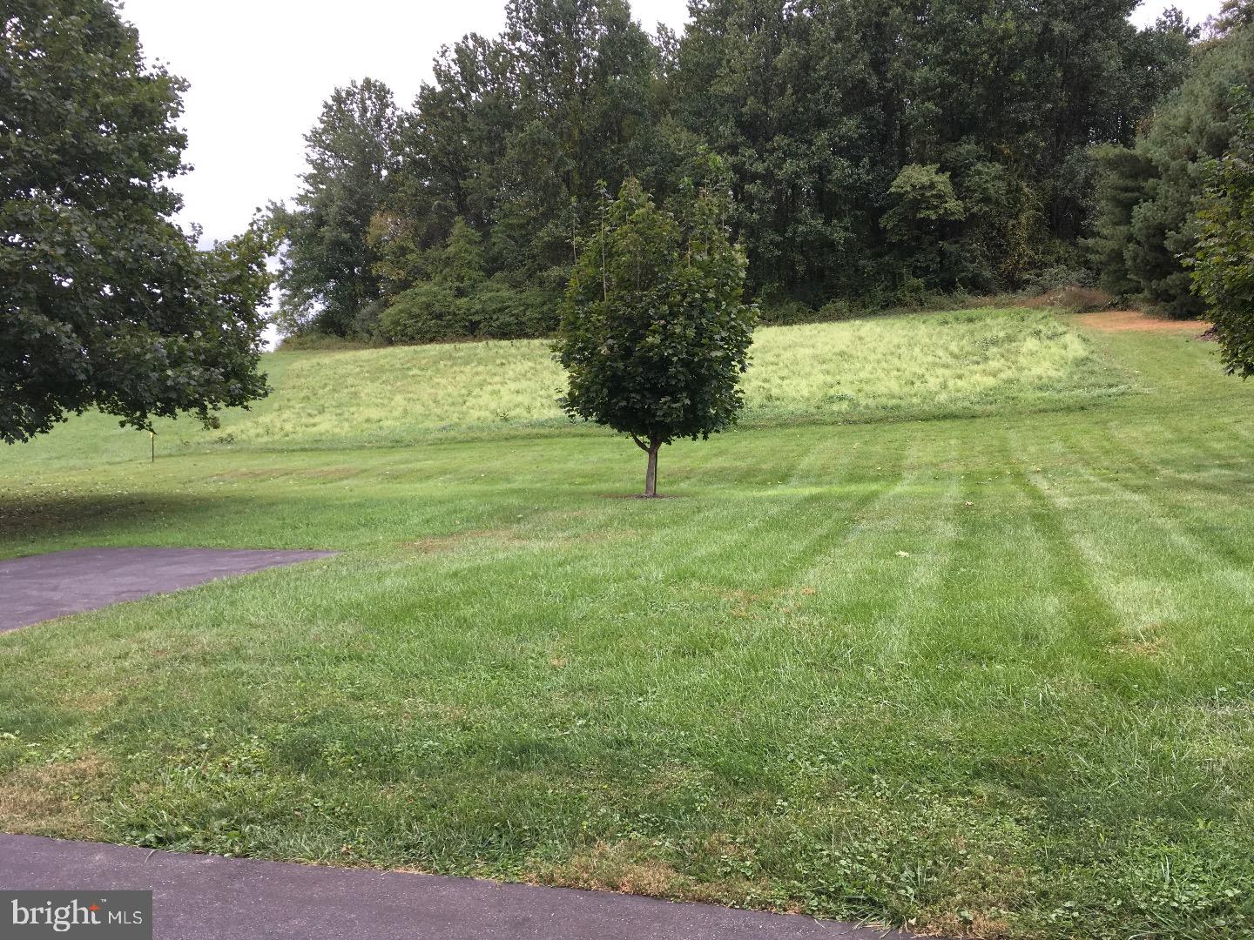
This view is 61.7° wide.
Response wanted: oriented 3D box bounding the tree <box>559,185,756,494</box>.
[{"bbox_3d":[0.450,-2.100,16.500,3.100,5.000,3.050,0,1,0],"label":"tree"}]

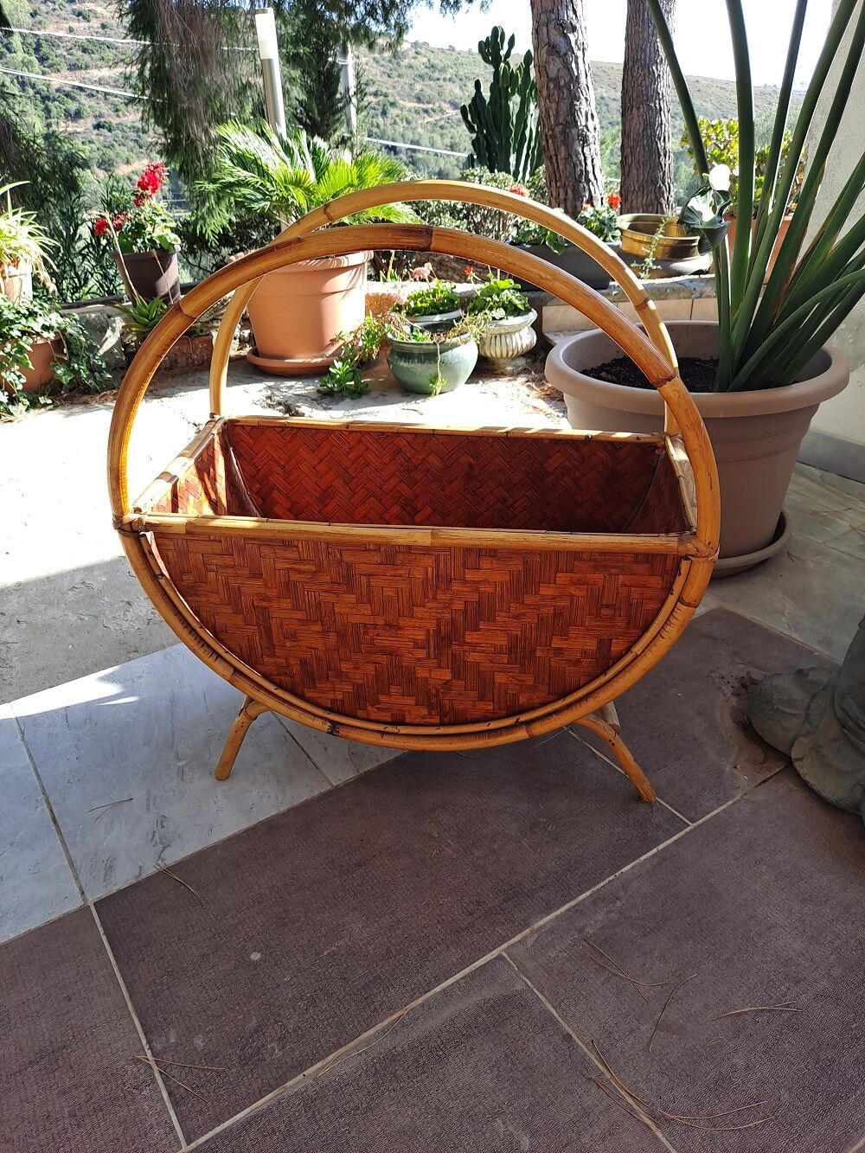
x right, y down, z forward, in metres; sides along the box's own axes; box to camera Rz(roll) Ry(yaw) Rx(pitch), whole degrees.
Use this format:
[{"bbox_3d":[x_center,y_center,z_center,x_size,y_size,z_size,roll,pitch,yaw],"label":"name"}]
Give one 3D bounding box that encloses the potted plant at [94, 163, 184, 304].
[{"bbox_3d":[-0.819,-0.971,2.372,0.238,0.369,0.223,-2,31,0],"label":"potted plant"}]

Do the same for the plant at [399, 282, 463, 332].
[{"bbox_3d":[-0.007,-0.760,2.491,0.180,0.220,0.180,-2,31,0],"label":"plant"}]

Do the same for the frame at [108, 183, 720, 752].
[{"bbox_3d":[-0.009,-0.054,0.883,0.552,0.636,0.317,2,31,7],"label":"frame"}]

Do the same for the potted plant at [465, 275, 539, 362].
[{"bbox_3d":[0.210,-0.739,2.409,0.202,0.256,0.194,-2,31,0],"label":"potted plant"}]

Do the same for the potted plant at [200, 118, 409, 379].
[{"bbox_3d":[-0.346,-0.949,2.414,0.569,0.641,0.540,-2,31,0],"label":"potted plant"}]

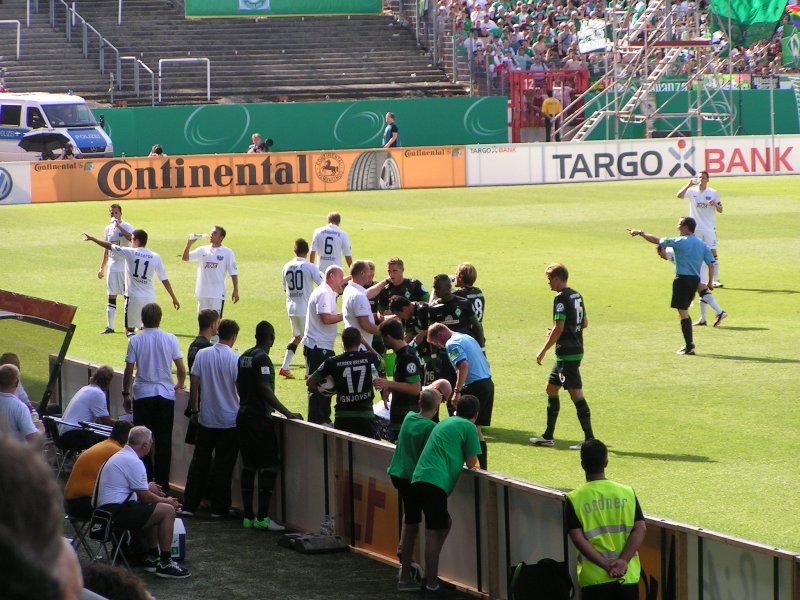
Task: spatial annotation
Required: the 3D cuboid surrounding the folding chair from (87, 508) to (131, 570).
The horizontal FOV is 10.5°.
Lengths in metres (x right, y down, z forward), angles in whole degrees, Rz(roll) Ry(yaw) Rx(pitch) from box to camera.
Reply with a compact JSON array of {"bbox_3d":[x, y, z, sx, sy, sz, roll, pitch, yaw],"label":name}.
[{"bbox_3d":[-2.387,2.015,35.954,0.340,0.450,0.370,-2,4,-15],"label":"folding chair"}]

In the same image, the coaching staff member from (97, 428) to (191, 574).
[{"bbox_3d":[-2.183,1.679,36.550,0.800,1.220,0.560,-2,4,-10],"label":"coaching staff member"}]

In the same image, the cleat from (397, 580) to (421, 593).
[{"bbox_3d":[0.080,2.290,35.145,0.260,0.105,0.105,-4,5,-30],"label":"cleat"}]

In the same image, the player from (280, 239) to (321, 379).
[{"bbox_3d":[-1.248,0.089,54.087,0.600,1.760,0.550,0,5,20],"label":"player"}]

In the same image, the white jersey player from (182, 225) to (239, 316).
[{"bbox_3d":[-2.486,-0.077,57.004,0.680,1.790,0.420,0,4,14],"label":"white jersey player"}]

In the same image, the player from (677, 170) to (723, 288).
[{"bbox_3d":[4.705,-1.116,68.042,0.720,1.830,0.480,-1,4,0],"label":"player"}]

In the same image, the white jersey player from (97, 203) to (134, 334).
[{"bbox_3d":[-4.125,-0.475,63.111,0.540,1.840,0.420,0,4,18],"label":"white jersey player"}]

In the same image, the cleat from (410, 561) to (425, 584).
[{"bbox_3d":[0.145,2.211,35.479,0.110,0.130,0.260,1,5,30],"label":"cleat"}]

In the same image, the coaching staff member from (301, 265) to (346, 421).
[{"bbox_3d":[-0.853,0.508,47.831,0.400,1.780,0.500,-3,4,-20],"label":"coaching staff member"}]

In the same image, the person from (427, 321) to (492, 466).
[{"bbox_3d":[0.579,1.013,42.115,0.680,1.600,0.550,-2,4,-9],"label":"person"}]

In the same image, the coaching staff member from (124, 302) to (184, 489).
[{"bbox_3d":[-2.366,0.931,41.956,0.560,1.800,0.400,-1,4,12],"label":"coaching staff member"}]

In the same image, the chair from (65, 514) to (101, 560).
[{"bbox_3d":[-2.694,1.981,36.862,0.320,0.410,0.350,-2,4,-15],"label":"chair"}]

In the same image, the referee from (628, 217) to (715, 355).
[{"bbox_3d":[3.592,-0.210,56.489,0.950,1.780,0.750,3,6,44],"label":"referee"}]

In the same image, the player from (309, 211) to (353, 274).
[{"bbox_3d":[-0.956,-0.304,59.751,0.570,1.800,0.380,-1,4,12],"label":"player"}]

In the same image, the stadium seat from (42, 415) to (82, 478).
[{"bbox_3d":[-3.206,1.472,42.640,0.620,0.780,0.620,-3,4,-18],"label":"stadium seat"}]

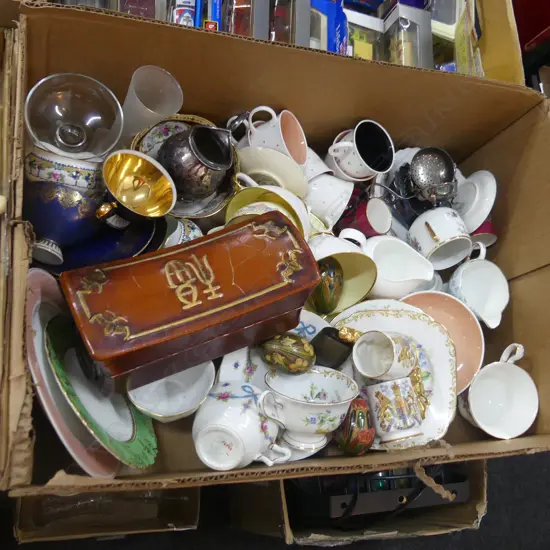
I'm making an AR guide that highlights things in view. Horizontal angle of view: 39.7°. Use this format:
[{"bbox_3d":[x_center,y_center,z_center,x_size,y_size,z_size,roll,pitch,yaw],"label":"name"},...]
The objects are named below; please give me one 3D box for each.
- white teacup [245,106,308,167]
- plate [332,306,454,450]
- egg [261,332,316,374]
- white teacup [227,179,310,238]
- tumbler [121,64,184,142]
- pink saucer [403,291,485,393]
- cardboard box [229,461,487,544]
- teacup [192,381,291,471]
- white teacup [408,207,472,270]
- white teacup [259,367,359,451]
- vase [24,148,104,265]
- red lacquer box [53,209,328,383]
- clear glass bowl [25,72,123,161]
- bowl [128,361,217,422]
[{"bbox_3d":[-0.003,-0.150,0.846,0.053,0.063,0.077,-17,90,25],"label":"white teacup"},{"bbox_3d":[0.129,0.112,0.823,0.143,0.018,0.143,0,80,-9],"label":"plate"},{"bbox_3d":[0.014,0.081,0.780,0.059,0.042,0.042,21,90,6],"label":"egg"},{"bbox_3d":[-0.005,-0.062,0.828,0.109,0.091,0.056,61,30,-5],"label":"white teacup"},{"bbox_3d":[-0.150,-0.184,0.873,0.063,0.092,0.063,15,59,-26],"label":"tumbler"},{"bbox_3d":[0.171,0.080,0.852,0.120,0.020,0.120,1,80,-6],"label":"pink saucer"},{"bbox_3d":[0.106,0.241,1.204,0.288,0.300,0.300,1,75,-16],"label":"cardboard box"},{"bbox_3d":[-0.038,0.163,0.774,0.109,0.062,0.090,20,111,5],"label":"teacup"},{"bbox_3d":[0.182,-0.047,0.857,0.057,0.075,0.052,-30,55,12],"label":"white teacup"},{"bbox_3d":[0.029,0.139,0.770,0.110,0.095,0.061,-9,110,-38],"label":"white teacup"},{"bbox_3d":[-0.231,-0.075,0.822,0.088,0.088,0.122,16,78,-18],"label":"vase"},{"bbox_3d":[-0.083,0.031,0.781,0.230,0.095,0.100,-19,60,-19],"label":"red lacquer box"},{"bbox_3d":[-0.219,-0.158,0.818,0.100,0.055,0.100,3,71,-24],"label":"clear glass bowl"},{"bbox_3d":[-0.106,0.102,0.809,0.093,0.050,0.093,-1,72,3],"label":"bowl"}]

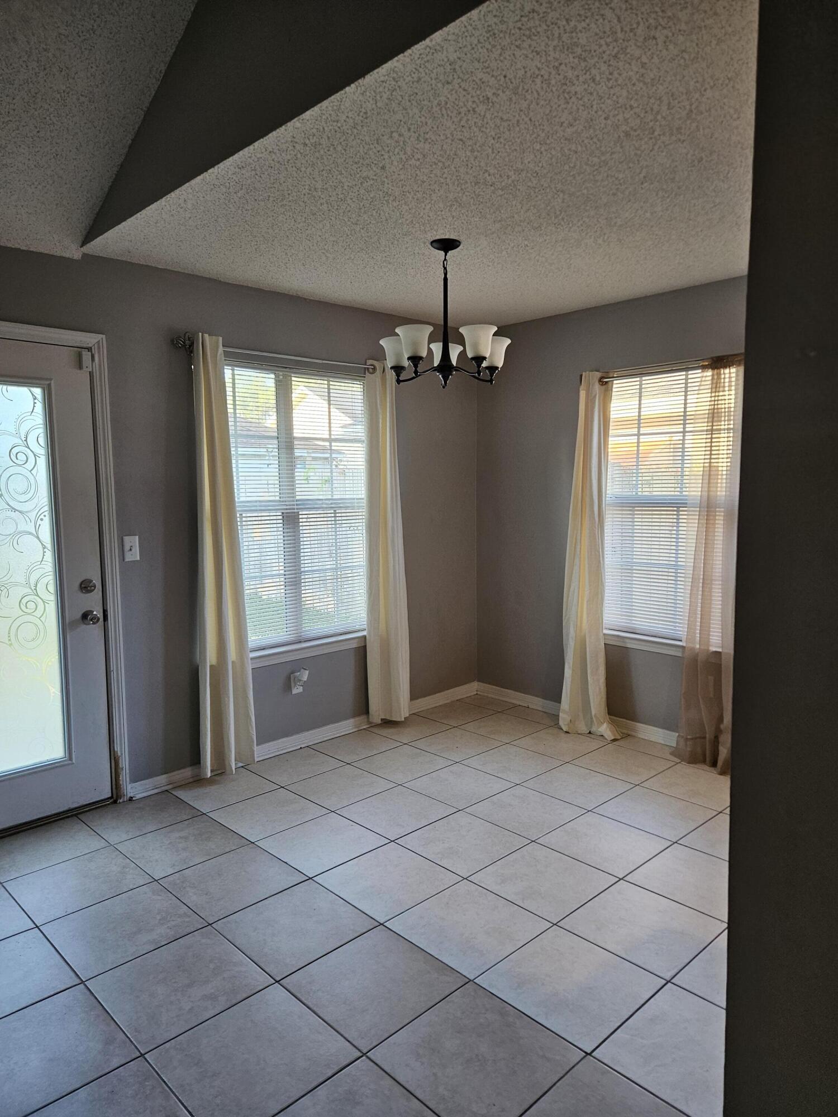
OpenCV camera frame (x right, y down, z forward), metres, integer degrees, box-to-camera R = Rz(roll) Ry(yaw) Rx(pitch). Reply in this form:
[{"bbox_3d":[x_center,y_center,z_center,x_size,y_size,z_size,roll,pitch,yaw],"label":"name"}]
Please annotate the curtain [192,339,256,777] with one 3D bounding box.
[{"bbox_3d":[-0.949,0.010,3.643,0.265,2.141,0.120,-6,8,-44],"label":"curtain"}]

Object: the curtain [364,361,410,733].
[{"bbox_3d":[-0.186,-0.063,4.373,0.305,2.120,0.120,-6,8,-44],"label":"curtain"}]

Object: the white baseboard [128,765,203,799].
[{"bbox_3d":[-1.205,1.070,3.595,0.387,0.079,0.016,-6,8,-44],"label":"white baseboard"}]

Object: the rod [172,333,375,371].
[{"bbox_3d":[-0.621,-1.044,3.895,1.404,0.095,0.090,-6,8,-44],"label":"rod"}]

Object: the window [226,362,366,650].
[{"bbox_3d":[-0.680,-0.274,4.058,1.030,1.490,0.045,-6,8,-44],"label":"window"}]

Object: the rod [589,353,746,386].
[{"bbox_3d":[1.274,-0.992,3.899,0.100,0.070,0.985,-6,8,-44],"label":"rod"}]

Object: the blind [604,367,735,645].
[{"bbox_3d":[1.314,-0.288,4.093,0.045,1.473,0.834,-6,8,-44],"label":"blind"}]

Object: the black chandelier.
[{"bbox_3d":[0.117,-1.026,3.153,0.570,0.595,0.560,0,6,2],"label":"black chandelier"}]

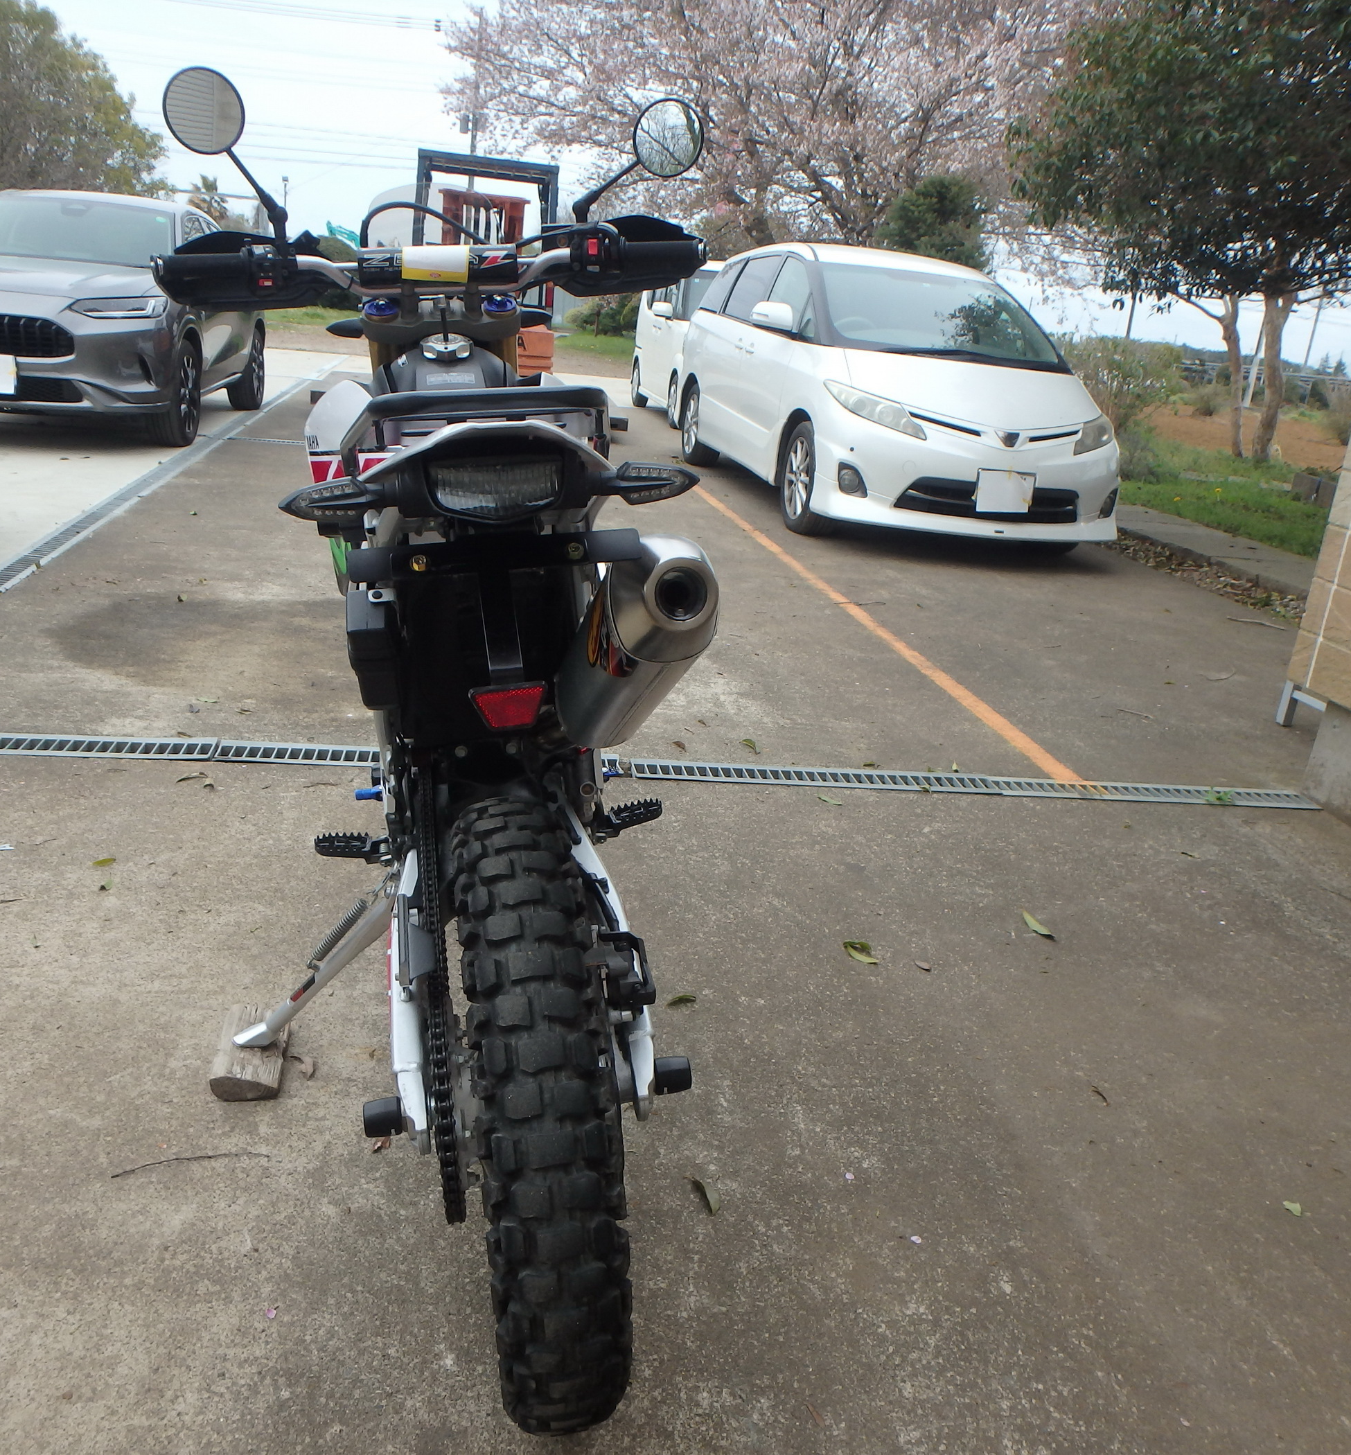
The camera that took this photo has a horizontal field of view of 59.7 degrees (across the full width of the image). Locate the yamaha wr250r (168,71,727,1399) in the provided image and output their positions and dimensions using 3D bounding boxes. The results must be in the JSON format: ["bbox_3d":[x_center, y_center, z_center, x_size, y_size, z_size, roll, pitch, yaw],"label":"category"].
[{"bbox_3d":[-0.312,-0.237,1.780,0.840,1.400,2.100,-5,21,-11],"label":"yamaha wr250r"}]

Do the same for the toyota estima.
[{"bbox_3d":[1.376,-2.455,8.370,1.840,1.750,4.800,2,19,-13],"label":"toyota estima"}]

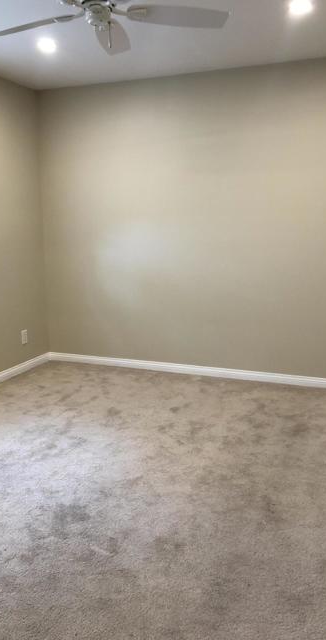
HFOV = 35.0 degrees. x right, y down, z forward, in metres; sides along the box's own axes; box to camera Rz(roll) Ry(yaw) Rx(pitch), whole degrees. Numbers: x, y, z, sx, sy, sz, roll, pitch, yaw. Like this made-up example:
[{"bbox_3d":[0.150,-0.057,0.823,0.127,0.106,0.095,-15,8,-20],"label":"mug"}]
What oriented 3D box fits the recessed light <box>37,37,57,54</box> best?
[{"bbox_3d":[-0.758,-1.790,3.385,0.135,0.040,0.135,4,11,21],"label":"recessed light"}]

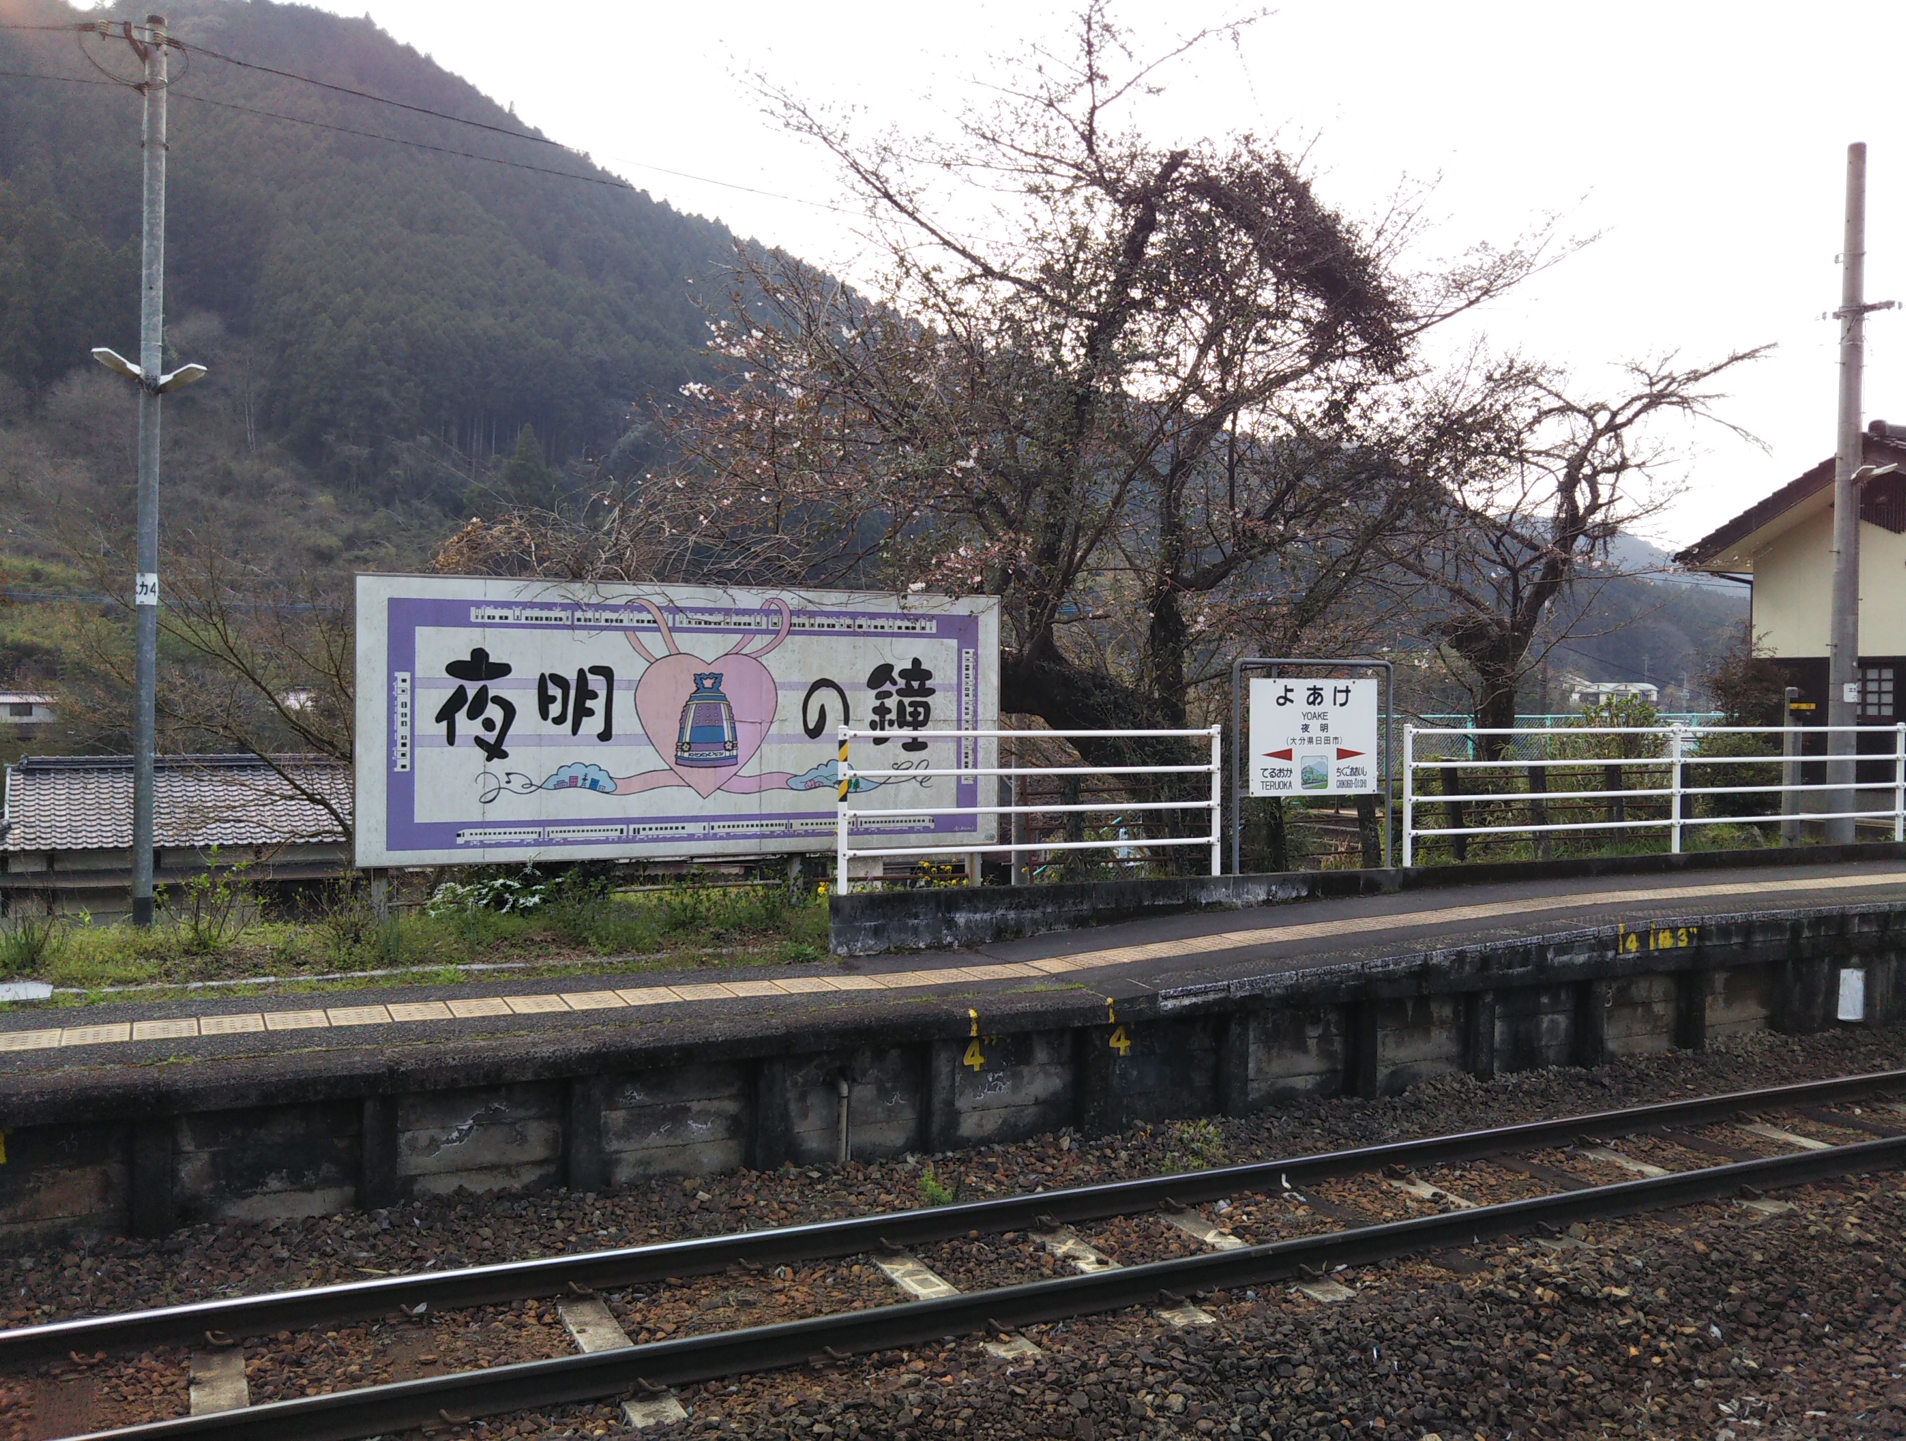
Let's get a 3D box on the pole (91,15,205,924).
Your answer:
[{"bbox_3d":[-5.630,-1.775,11.680,0.720,6.380,0.450,0,1,-25],"label":"pole"}]

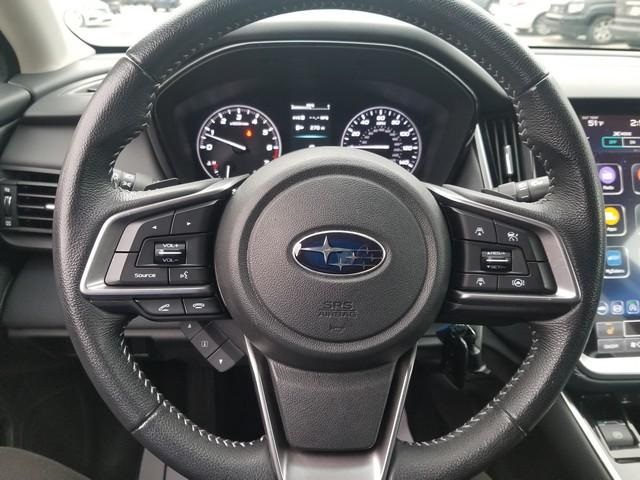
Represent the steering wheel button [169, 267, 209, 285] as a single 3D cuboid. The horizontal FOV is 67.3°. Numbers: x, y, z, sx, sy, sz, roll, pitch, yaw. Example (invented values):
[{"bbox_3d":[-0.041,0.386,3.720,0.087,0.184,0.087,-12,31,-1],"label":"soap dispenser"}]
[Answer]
[{"bbox_3d":[-0.089,0.024,0.330,0.028,0.012,0.010,0,6,0],"label":"steering wheel button"}]

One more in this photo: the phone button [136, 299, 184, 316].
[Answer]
[{"bbox_3d":[-0.112,0.048,0.339,0.034,0.013,0.010,0,6,0],"label":"phone button"}]

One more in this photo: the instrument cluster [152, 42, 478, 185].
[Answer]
[{"bbox_3d":[-0.006,-0.146,0.570,0.377,0.172,0.100,0,11,0],"label":"instrument cluster"}]

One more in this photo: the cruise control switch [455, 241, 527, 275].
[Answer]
[{"bbox_3d":[0.117,0.012,0.329,0.049,0.023,0.014,0,6,0],"label":"cruise control switch"}]

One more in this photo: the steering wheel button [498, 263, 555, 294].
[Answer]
[{"bbox_3d":[0.142,0.026,0.331,0.038,0.022,0.010,0,6,0],"label":"steering wheel button"}]

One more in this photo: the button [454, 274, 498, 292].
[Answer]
[{"bbox_3d":[0.107,0.030,0.331,0.029,0.012,0.010,0,6,0],"label":"button"}]

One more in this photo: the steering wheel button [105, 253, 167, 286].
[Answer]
[{"bbox_3d":[-0.127,0.020,0.330,0.043,0.023,0.010,0,6,0],"label":"steering wheel button"}]

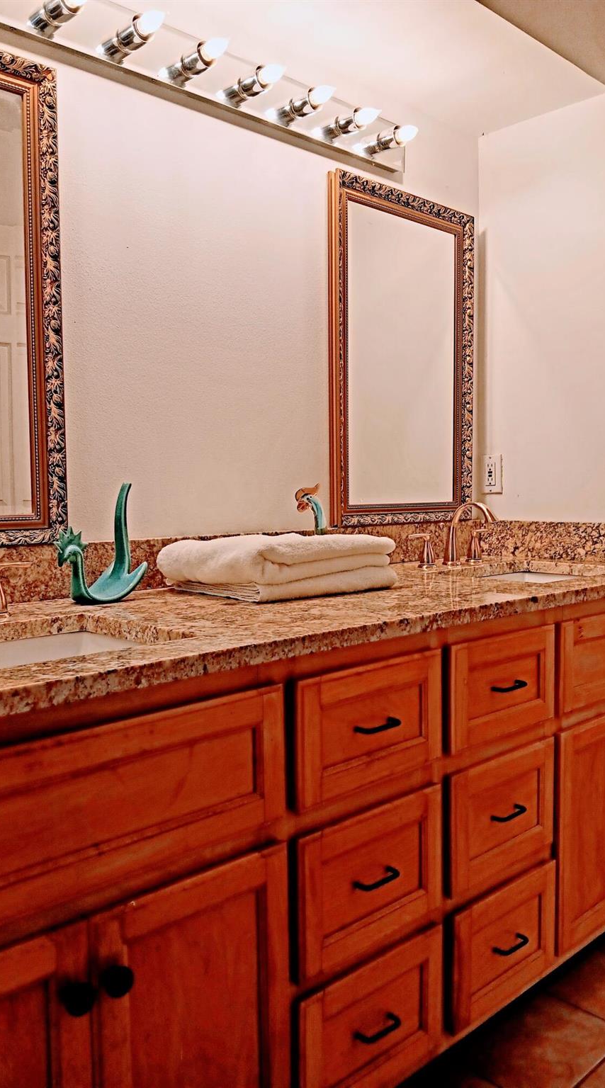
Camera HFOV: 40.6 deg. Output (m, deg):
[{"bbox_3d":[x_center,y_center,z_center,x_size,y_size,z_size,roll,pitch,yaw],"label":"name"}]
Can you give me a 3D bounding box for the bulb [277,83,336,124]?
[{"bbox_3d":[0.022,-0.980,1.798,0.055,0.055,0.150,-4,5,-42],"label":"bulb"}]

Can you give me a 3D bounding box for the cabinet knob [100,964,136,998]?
[{"bbox_3d":[-0.209,0.496,0.926,0.034,0.034,0.028,-4,5,-42],"label":"cabinet knob"}]

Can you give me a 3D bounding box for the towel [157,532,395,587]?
[{"bbox_3d":[-0.047,0.024,1.668,0.400,0.075,0.295,-4,5,-42],"label":"towel"}]

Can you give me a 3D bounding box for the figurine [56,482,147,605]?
[{"bbox_3d":[-0.380,-0.003,1.499,0.105,0.213,0.165,2,5,40],"label":"figurine"}]

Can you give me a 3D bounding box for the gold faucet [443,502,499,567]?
[{"bbox_3d":[0.424,-0.025,2.065,0.056,0.164,0.178,-3,5,-36],"label":"gold faucet"}]

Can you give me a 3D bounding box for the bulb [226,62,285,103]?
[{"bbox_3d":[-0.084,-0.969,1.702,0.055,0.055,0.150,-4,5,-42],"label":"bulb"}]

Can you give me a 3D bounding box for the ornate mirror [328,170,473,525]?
[{"bbox_3d":[0.282,-0.484,2.186,0.540,0.857,0.040,-4,5,-42],"label":"ornate mirror"}]

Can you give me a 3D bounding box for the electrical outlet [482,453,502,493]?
[{"bbox_3d":[0.559,-0.205,2.397,0.010,0.115,0.073,-4,5,-42],"label":"electrical outlet"}]

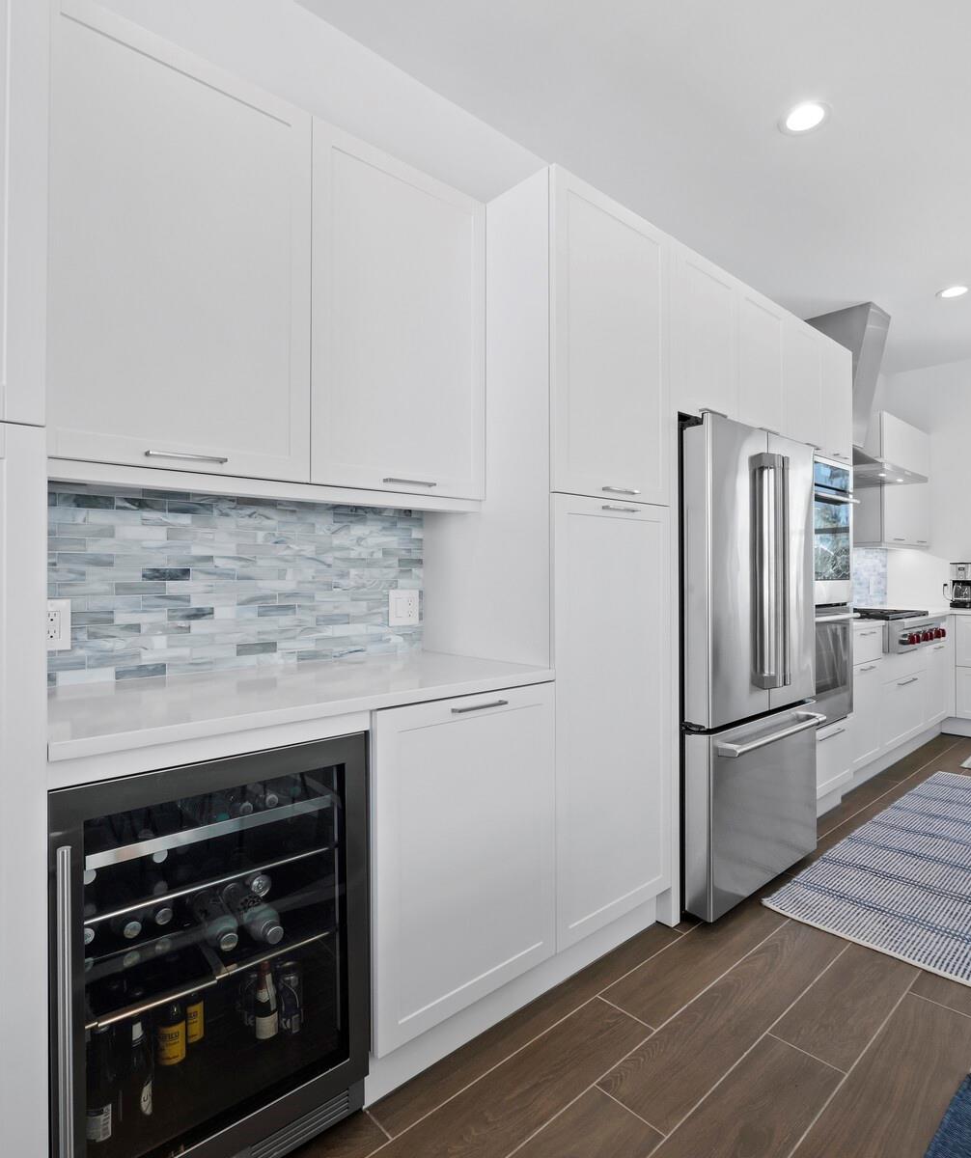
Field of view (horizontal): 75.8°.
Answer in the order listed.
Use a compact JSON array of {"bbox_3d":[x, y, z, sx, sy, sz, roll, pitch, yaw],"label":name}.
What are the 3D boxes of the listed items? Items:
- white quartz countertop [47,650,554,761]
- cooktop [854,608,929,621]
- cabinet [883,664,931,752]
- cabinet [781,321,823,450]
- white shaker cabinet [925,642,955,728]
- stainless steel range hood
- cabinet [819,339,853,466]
[{"bbox_3d":[-0.463,0.281,1.653,1.211,0.033,0.637,0,0,-41],"label":"white quartz countertop"},{"bbox_3d":[2.637,0.264,4.364,0.899,0.064,0.570,0,0,-41],"label":"cooktop"},{"bbox_3d":[2.618,0.864,4.389,0.911,0.440,0.601,0,0,-41],"label":"cabinet"},{"bbox_3d":[1.358,-0.929,3.198,0.405,0.585,0.560,0,0,-41],"label":"cabinet"},{"bbox_3d":[3.185,0.783,4.885,0.595,0.596,0.601,0,0,-41],"label":"white shaker cabinet"},{"bbox_3d":[2.602,-1.278,4.381,0.942,1.190,0.619,0,0,-41],"label":"stainless steel range hood"},{"bbox_3d":[1.646,-0.929,3.515,0.418,0.609,0.639,0,0,-41],"label":"cabinet"}]

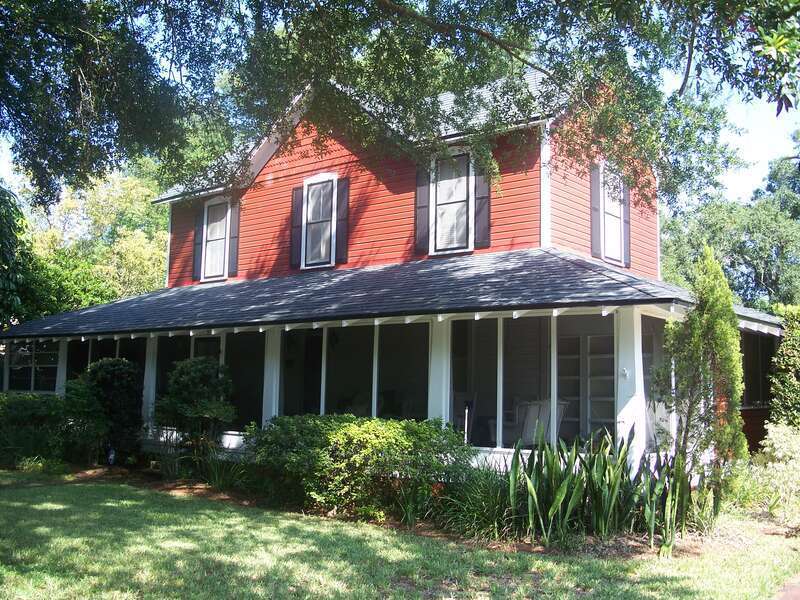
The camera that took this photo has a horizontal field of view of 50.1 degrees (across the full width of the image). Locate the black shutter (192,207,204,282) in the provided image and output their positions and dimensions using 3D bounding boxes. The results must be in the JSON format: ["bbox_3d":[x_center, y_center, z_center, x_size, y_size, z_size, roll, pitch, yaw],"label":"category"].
[{"bbox_3d":[-5.062,-1.380,21.373,0.354,1.820,0.050,-4,-8,39],"label":"black shutter"}]

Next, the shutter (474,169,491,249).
[{"bbox_3d":[1.520,-1.874,15.943,0.357,1.833,0.050,-4,-8,39],"label":"shutter"}]

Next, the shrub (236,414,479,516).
[{"bbox_3d":[-0.665,2.114,11.280,3.450,1.120,1.650,-4,-8,39],"label":"shrub"}]

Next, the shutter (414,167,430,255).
[{"bbox_3d":[0.440,-1.813,16.837,0.357,1.833,0.050,-4,-8,39],"label":"shutter"}]

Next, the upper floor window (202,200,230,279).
[{"bbox_3d":[-4.493,-1.460,20.975,1.053,2.015,0.120,-4,-8,39],"label":"upper floor window"}]

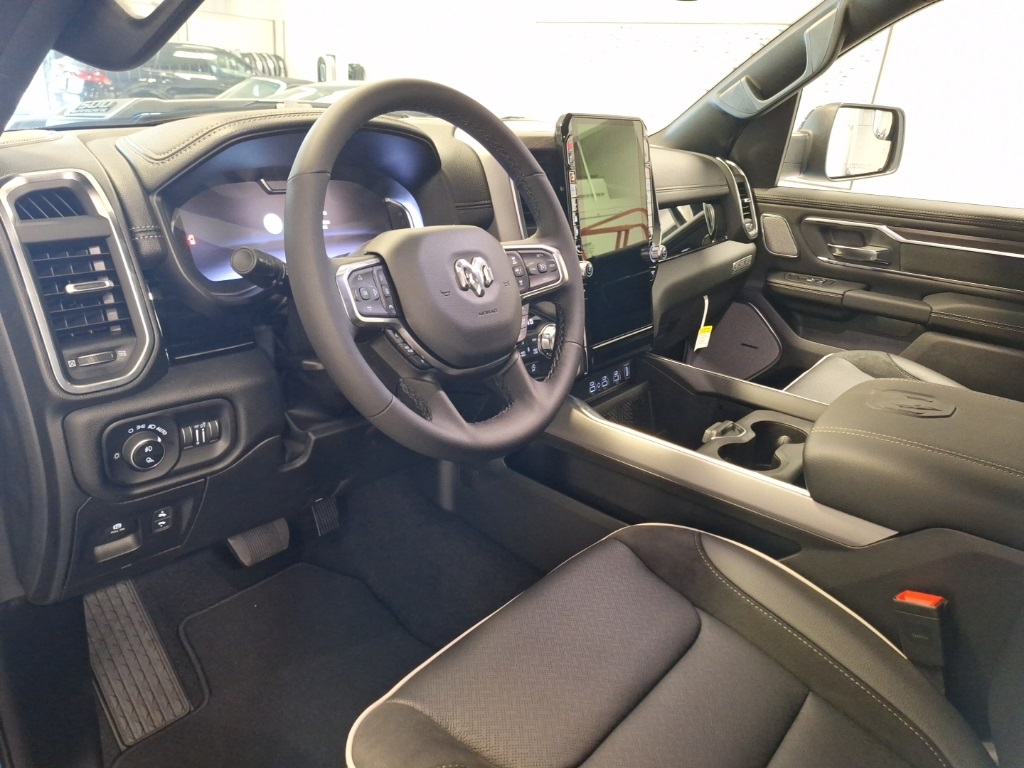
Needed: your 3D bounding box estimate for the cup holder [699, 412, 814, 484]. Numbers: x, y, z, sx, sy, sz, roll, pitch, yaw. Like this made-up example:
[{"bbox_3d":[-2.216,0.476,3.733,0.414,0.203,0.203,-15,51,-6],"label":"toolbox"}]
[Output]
[{"bbox_3d":[0.356,0.113,0.965,0.143,0.085,0.225,21,27,35],"label":"cup holder"}]

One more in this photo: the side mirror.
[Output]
[{"bbox_3d":[0.853,-0.629,1.766,0.290,0.198,0.150,-11,27,-34],"label":"side mirror"}]

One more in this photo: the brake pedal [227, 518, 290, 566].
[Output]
[{"bbox_3d":[-0.440,0.277,1.183,0.104,0.059,0.028,-20,-12,-47],"label":"brake pedal"}]

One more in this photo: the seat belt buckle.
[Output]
[{"bbox_3d":[0.418,0.251,0.692,0.041,0.068,0.027,-3,12,42],"label":"seat belt buckle"}]

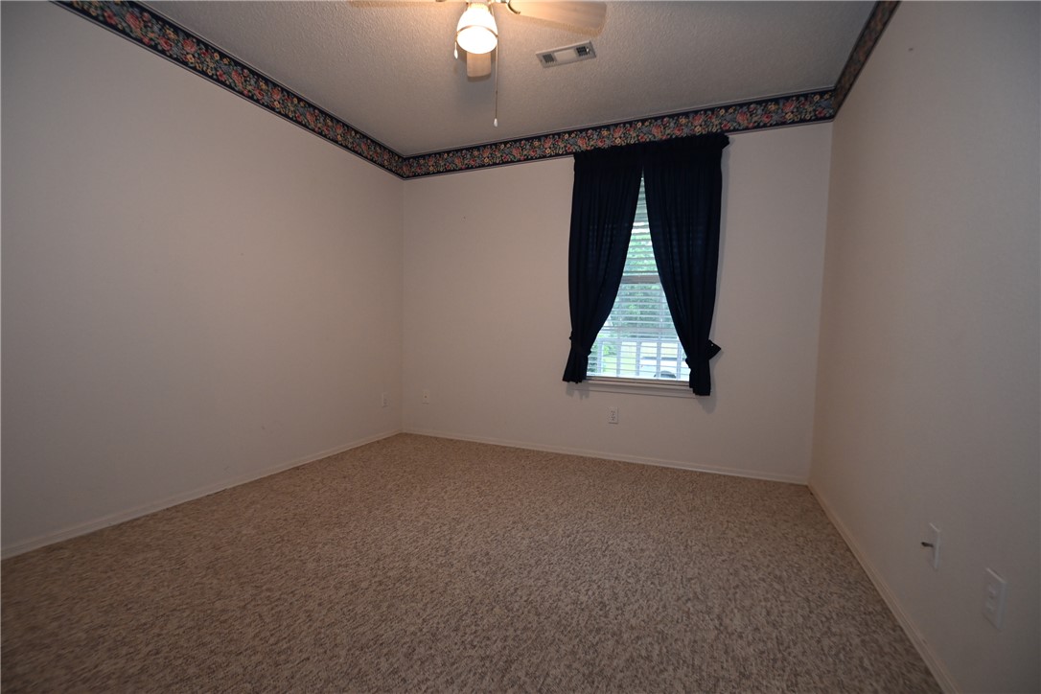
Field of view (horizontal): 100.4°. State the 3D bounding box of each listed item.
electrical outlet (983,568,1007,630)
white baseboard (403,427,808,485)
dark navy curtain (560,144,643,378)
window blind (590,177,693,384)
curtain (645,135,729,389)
[{"bbox_3d":[1.098,0.588,1.008,0.008,0.115,0.070,2,3,23],"label":"electrical outlet"},{"bbox_3d":[0.369,0.787,3.299,3.136,0.065,0.015,2,3,23],"label":"white baseboard"},{"bbox_3d":[0.586,-0.567,3.113,0.530,1.670,0.110,2,3,23],"label":"dark navy curtain"},{"bbox_3d":[0.857,-0.495,3.086,0.860,1.450,0.055,2,3,23],"label":"window blind"},{"bbox_3d":[1.068,-0.533,2.907,0.530,1.680,0.110,2,3,23],"label":"curtain"}]

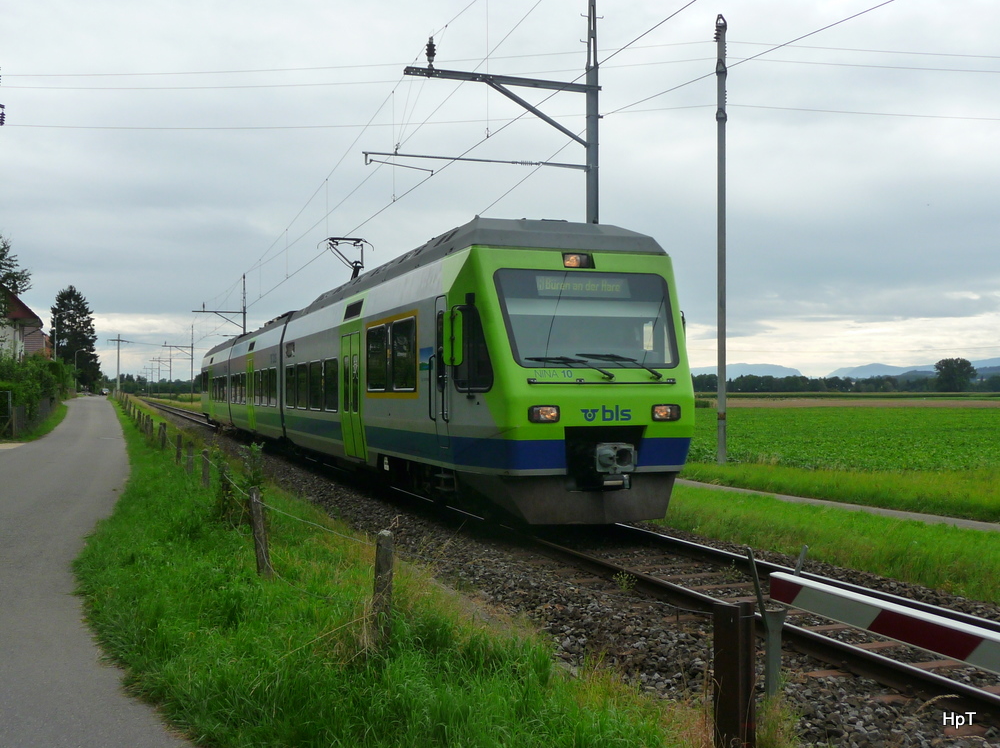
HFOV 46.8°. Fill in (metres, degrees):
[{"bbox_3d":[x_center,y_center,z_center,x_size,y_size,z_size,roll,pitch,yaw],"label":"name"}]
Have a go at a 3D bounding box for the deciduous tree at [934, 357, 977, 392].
[{"bbox_3d":[208.927,1.605,530.000,19.500,18.000,19.500,0,-1,22],"label":"deciduous tree"}]

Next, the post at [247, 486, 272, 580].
[{"bbox_3d":[-2.487,1.656,12.000,0.115,0.950,0.115,-5,-1,-18],"label":"post"}]

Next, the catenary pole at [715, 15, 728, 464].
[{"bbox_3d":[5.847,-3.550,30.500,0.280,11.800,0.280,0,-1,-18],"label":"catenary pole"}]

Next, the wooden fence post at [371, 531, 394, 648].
[{"bbox_3d":[-0.835,1.559,8.300,0.120,0.880,0.120,1,-1,-18],"label":"wooden fence post"}]

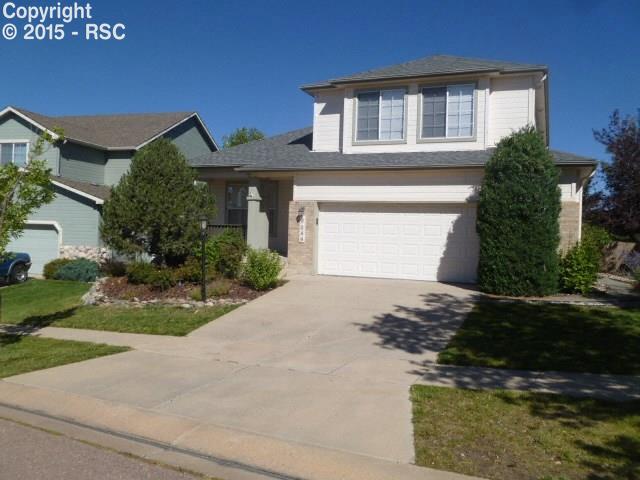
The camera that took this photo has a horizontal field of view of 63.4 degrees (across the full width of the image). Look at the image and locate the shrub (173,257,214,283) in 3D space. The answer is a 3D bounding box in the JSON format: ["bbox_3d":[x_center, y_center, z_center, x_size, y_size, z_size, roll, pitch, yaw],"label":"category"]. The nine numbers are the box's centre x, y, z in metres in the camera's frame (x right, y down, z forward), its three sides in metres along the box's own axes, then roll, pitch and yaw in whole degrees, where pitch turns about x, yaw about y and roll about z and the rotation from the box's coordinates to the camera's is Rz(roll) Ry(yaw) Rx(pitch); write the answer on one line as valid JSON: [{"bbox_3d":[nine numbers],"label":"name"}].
[{"bbox_3d":[-3.739,0.872,15.300,1.241,0.745,1.055,1,2,-14],"label":"shrub"}]

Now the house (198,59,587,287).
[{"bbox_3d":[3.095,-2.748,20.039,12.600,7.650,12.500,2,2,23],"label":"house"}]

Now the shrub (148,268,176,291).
[{"bbox_3d":[-4.411,1.106,14.500,0.823,0.598,0.823,1,2,-17],"label":"shrub"}]

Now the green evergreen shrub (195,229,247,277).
[{"bbox_3d":[-2.968,0.422,15.600,1.507,1.491,1.356,1,2,-11],"label":"green evergreen shrub"}]

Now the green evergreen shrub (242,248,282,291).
[{"bbox_3d":[-1.566,0.803,14.100,1.089,1.110,1.089,1,2,-6],"label":"green evergreen shrub"}]

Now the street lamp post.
[{"bbox_3d":[-2.851,0.454,12.700,0.240,2.130,0.240,2,2,23],"label":"street lamp post"}]

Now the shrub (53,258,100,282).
[{"bbox_3d":[-8.701,1.090,18.500,1.715,0.832,1.458,0,2,-25],"label":"shrub"}]

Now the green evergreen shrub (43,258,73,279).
[{"bbox_3d":[-9.786,1.081,19.300,1.230,0.759,1.169,0,2,-27],"label":"green evergreen shrub"}]

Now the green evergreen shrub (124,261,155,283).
[{"bbox_3d":[-5.305,0.961,15.300,0.993,0.688,0.993,1,2,-19],"label":"green evergreen shrub"}]

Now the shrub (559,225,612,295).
[{"bbox_3d":[6.334,0.465,12.350,1.288,1.620,1.288,3,2,27],"label":"shrub"}]

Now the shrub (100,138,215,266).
[{"bbox_3d":[-5.022,-1.082,16.000,3.418,3.987,3.418,1,2,-17],"label":"shrub"}]

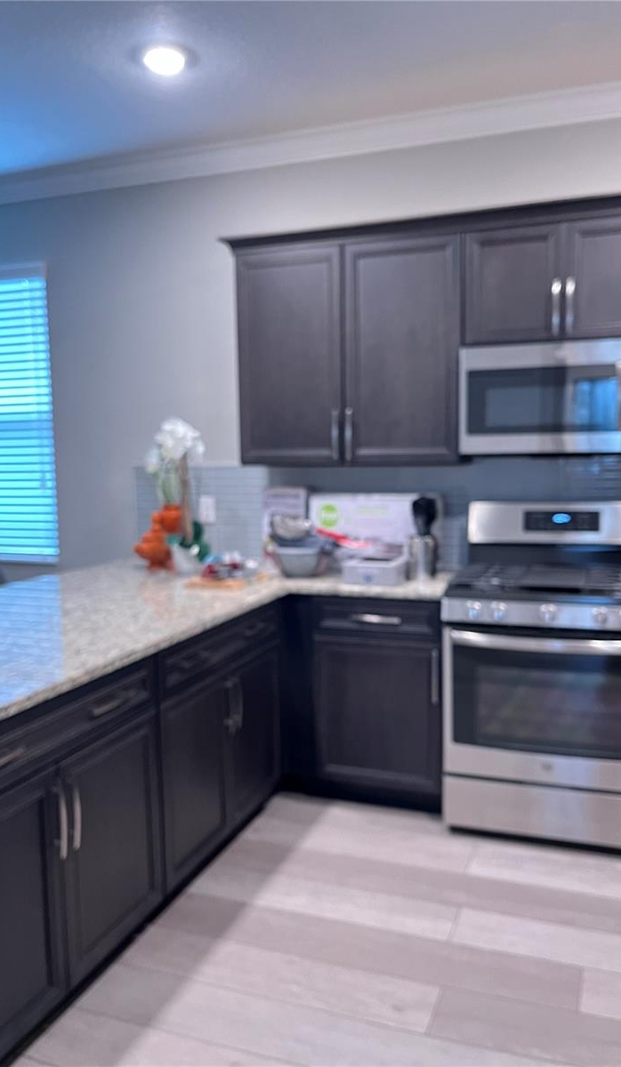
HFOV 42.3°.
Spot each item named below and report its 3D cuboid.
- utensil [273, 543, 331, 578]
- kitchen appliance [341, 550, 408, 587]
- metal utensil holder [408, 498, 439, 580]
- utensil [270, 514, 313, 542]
[{"bbox_3d":[-0.030,0.121,3.498,0.225,0.130,0.225,1,6,20],"label":"utensil"},{"bbox_3d":[0.275,0.149,3.344,0.235,0.095,0.195,1,6,20],"label":"kitchen appliance"},{"bbox_3d":[0.477,0.020,3.379,0.115,0.340,0.115,1,6,20],"label":"metal utensil holder"},{"bbox_3d":[-0.080,-0.024,3.529,0.185,0.110,0.185,-1,5,0],"label":"utensil"}]

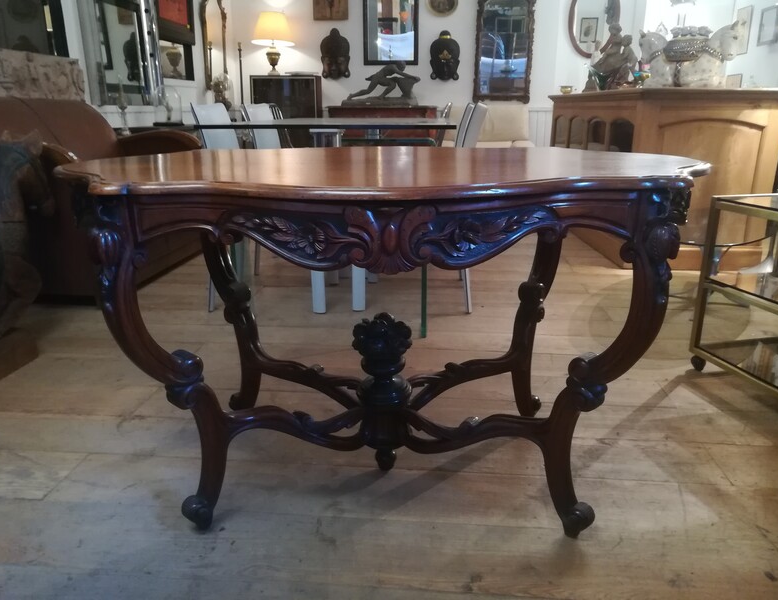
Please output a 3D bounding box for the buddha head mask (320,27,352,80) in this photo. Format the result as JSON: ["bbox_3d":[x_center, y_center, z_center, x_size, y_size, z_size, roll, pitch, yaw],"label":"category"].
[{"bbox_3d":[-0.487,-2.251,5.505,0.280,0.440,0.140,1,18,2],"label":"buddha head mask"}]

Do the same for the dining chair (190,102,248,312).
[{"bbox_3d":[-0.510,-0.426,2.710,0.540,0.890,0.460,1,18,4],"label":"dining chair"}]

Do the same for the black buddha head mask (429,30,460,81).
[{"bbox_3d":[0.513,-2.231,5.491,0.275,0.435,0.140,1,18,2],"label":"black buddha head mask"}]

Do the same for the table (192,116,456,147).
[{"bbox_3d":[-0.169,-0.479,3.013,0.930,0.805,1.600,1,18,4],"label":"table"}]

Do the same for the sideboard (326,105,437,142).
[{"bbox_3d":[-0.049,-1.350,5.611,1.020,0.870,0.460,1,18,3],"label":"sideboard"}]

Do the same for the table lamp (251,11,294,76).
[{"bbox_3d":[-1.028,-2.275,5.340,0.380,0.550,0.380,0,18,0],"label":"table lamp"}]

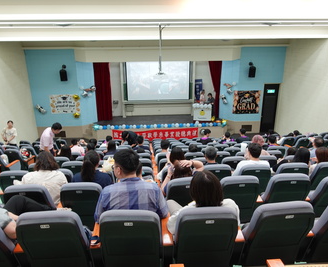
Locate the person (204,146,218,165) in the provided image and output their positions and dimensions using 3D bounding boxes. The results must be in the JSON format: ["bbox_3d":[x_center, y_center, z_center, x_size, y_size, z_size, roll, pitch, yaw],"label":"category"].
[{"bbox_3d":[0.671,0.644,4.171,0.480,1.144,0.750,-1,18,-3],"label":"person"}]

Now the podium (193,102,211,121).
[{"bbox_3d":[1.996,-1.104,13.926,0.930,1.004,0.550,2,18,6],"label":"podium"}]

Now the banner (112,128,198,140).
[{"bbox_3d":[-0.419,0.050,13.788,4.425,0.536,0.050,-1,18,-2],"label":"banner"}]

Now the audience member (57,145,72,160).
[{"bbox_3d":[-2.111,0.776,5.973,0.480,1.100,0.720,-4,19,-10],"label":"audience member"}]

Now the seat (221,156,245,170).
[{"bbox_3d":[1.239,0.759,4.990,0.550,0.940,0.580,-1,18,-3],"label":"seat"}]

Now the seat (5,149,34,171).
[{"bbox_3d":[-4.020,0.793,7.546,0.550,0.940,0.600,4,19,12],"label":"seat"}]

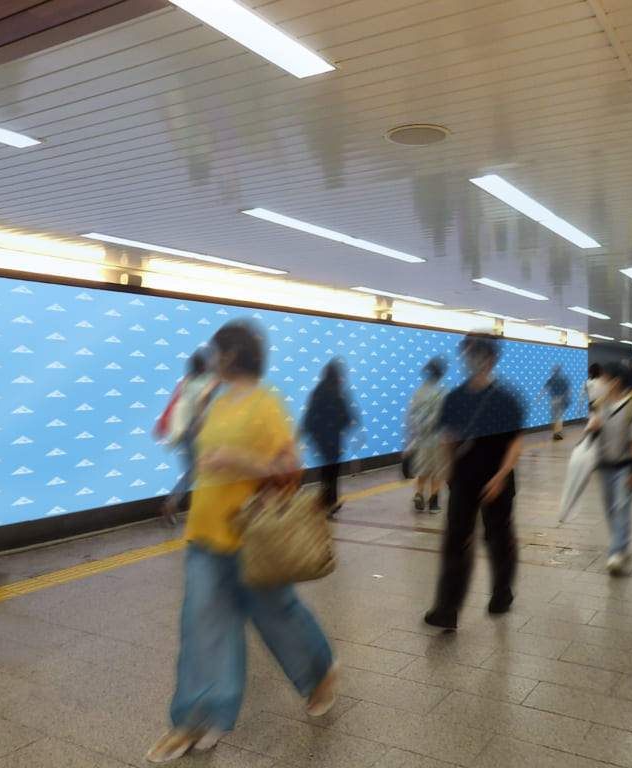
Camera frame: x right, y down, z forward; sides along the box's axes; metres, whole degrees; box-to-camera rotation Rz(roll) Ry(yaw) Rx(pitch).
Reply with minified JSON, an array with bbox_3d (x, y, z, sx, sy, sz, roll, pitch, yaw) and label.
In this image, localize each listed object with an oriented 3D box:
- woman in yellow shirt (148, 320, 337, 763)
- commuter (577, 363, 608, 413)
[{"bbox_3d":[-0.297,0.580,2.950,0.620,1.667,0.720,0,1,43],"label":"woman in yellow shirt"},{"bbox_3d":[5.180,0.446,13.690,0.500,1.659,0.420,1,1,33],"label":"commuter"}]

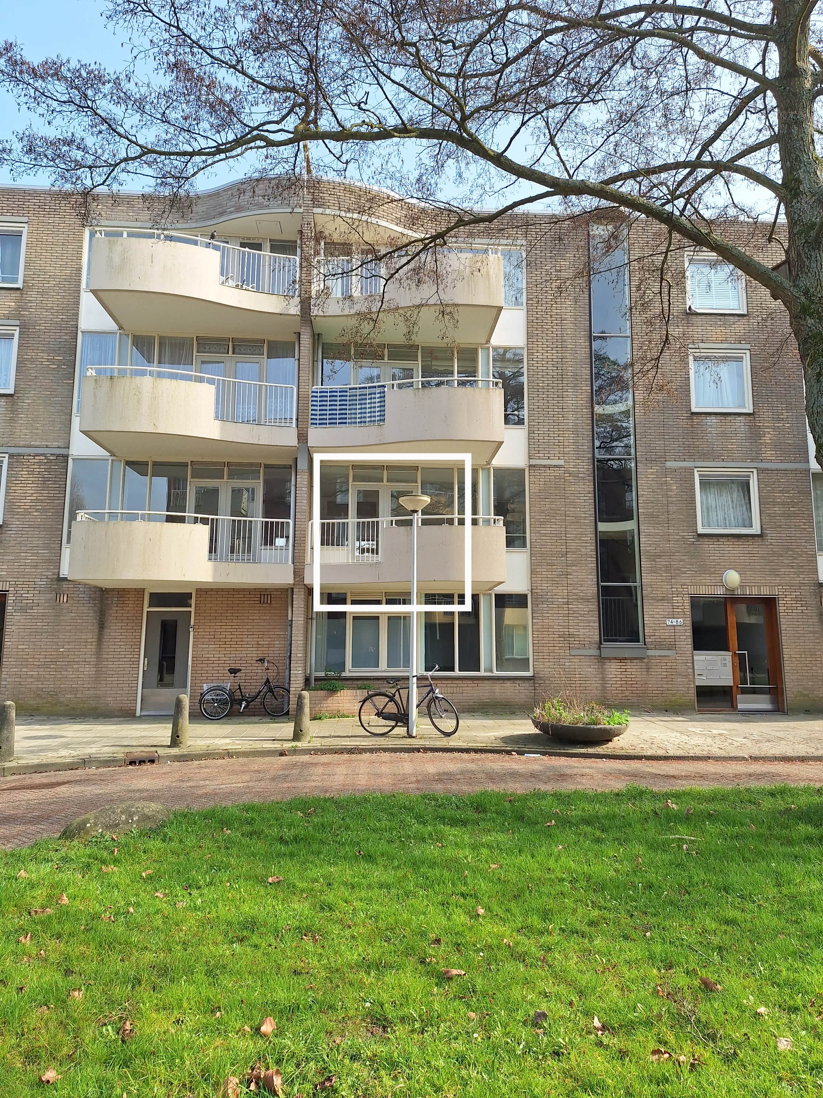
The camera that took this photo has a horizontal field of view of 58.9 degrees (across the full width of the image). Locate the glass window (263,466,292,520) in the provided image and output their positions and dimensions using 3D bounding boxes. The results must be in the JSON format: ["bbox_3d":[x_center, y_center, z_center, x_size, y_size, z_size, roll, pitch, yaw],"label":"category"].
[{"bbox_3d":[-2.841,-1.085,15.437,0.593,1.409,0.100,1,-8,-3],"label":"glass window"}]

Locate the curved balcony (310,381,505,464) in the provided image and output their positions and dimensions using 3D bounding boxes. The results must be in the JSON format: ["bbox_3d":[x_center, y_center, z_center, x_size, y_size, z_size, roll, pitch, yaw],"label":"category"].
[{"bbox_3d":[-0.151,-2.570,14.704,3.776,1.260,1.622,1,-8,-3],"label":"curved balcony"}]

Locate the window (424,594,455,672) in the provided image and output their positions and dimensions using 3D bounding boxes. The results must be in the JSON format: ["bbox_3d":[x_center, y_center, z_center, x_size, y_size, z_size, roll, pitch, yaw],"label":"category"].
[{"bbox_3d":[0.585,1.711,14.944,0.662,1.633,0.100,1,-8,-3],"label":"window"}]

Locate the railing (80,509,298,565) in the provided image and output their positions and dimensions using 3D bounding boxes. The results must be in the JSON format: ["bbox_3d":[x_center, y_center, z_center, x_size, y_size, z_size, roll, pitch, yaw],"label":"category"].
[{"bbox_3d":[-4.215,-0.157,14.046,3.820,0.850,1.800,1,-8,-3],"label":"railing"}]

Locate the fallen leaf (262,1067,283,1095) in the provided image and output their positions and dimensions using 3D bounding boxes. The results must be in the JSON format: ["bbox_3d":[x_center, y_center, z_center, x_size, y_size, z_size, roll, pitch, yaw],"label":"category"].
[{"bbox_3d":[-0.481,1.841,2.527,0.075,0.050,0.080,2,-9,-10],"label":"fallen leaf"}]

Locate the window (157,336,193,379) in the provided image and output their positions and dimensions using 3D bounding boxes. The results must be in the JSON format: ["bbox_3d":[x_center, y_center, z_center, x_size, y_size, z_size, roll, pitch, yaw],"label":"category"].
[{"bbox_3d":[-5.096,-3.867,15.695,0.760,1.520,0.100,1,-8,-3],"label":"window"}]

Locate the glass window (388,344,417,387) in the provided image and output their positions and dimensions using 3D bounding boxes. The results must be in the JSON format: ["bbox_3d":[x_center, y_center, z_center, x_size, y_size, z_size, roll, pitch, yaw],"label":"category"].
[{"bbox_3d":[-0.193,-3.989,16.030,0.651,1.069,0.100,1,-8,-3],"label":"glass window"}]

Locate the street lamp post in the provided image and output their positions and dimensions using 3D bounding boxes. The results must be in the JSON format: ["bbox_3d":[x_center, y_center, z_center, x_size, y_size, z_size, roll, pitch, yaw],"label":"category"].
[{"bbox_3d":[0.048,1.076,12.424,0.560,4.123,0.560,0,-8,0],"label":"street lamp post"}]

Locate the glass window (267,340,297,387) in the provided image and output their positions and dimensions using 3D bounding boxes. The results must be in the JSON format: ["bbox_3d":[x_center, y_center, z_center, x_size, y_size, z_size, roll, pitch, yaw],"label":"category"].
[{"bbox_3d":[-2.788,-3.630,15.656,0.639,1.791,0.080,1,-8,-5],"label":"glass window"}]

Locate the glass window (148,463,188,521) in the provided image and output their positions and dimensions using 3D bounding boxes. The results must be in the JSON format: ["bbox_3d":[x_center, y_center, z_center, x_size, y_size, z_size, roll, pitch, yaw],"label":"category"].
[{"bbox_3d":[-5.048,-0.934,15.100,0.791,1.743,0.080,1,-8,-5],"label":"glass window"}]

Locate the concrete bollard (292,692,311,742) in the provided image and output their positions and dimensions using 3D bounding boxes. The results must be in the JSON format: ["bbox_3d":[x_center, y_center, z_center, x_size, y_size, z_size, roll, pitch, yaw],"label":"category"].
[{"bbox_3d":[-1.704,2.613,11.389,0.250,0.771,0.250,2,-9,-8],"label":"concrete bollard"}]

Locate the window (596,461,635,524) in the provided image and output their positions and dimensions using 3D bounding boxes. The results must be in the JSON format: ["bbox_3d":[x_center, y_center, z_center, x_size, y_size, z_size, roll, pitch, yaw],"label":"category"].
[{"bbox_3d":[4.423,-1.249,15.805,0.854,1.424,0.120,1,-8,-4],"label":"window"}]

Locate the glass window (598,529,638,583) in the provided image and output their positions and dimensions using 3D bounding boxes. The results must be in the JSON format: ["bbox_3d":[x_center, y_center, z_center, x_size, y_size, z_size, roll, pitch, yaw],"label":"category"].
[{"bbox_3d":[4.448,0.153,15.665,0.845,1.191,0.100,1,-8,-3],"label":"glass window"}]

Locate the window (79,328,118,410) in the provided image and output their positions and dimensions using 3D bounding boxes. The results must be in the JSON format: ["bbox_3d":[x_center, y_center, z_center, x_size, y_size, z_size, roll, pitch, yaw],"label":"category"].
[{"bbox_3d":[-6.555,-3.720,15.312,0.785,1.812,0.080,1,-8,-5],"label":"window"}]

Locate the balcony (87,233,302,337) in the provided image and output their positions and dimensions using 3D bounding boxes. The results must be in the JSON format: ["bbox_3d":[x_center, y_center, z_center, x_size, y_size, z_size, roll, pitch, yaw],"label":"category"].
[{"bbox_3d":[-4.196,-5.368,14.903,3.910,1.250,2.000,1,-8,-3],"label":"balcony"}]

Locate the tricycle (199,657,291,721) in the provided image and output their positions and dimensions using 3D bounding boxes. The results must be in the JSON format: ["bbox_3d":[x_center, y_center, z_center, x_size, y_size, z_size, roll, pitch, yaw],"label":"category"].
[{"bbox_3d":[-3.209,2.732,14.369,1.780,1.138,0.750,2,-8,-14],"label":"tricycle"}]

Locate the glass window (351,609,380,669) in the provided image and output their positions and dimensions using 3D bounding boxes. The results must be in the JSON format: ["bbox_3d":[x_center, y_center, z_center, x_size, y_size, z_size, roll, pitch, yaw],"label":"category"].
[{"bbox_3d":[-0.928,1.845,14.830,0.600,1.229,0.100,1,-8,-3],"label":"glass window"}]

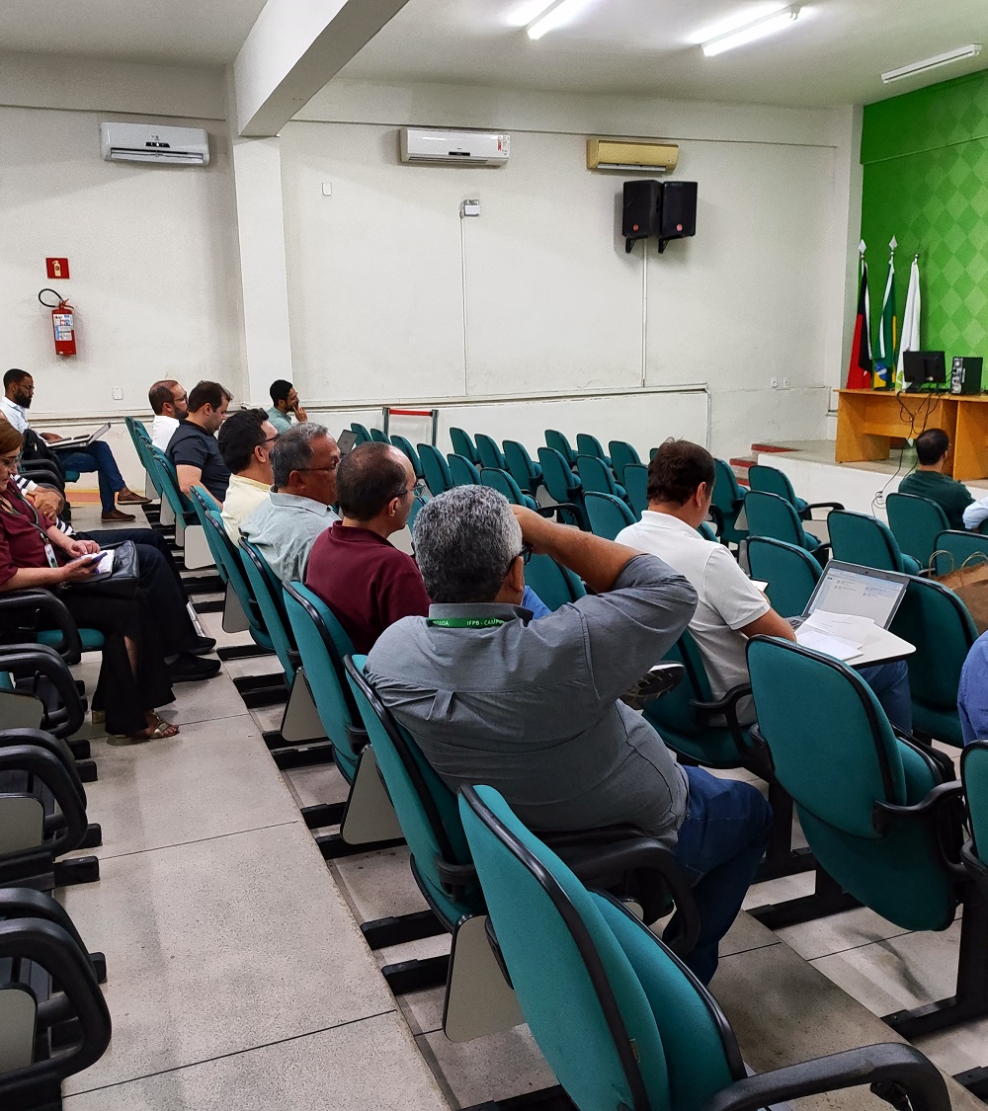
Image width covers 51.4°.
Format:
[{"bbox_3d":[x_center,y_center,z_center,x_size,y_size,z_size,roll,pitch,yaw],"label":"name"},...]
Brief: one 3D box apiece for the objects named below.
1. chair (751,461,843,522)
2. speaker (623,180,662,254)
[{"bbox_3d":[2.125,-0.207,7.329,0.540,0.841,0.610,-6,13,-22],"label":"chair"},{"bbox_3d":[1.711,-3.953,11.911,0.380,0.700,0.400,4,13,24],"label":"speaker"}]

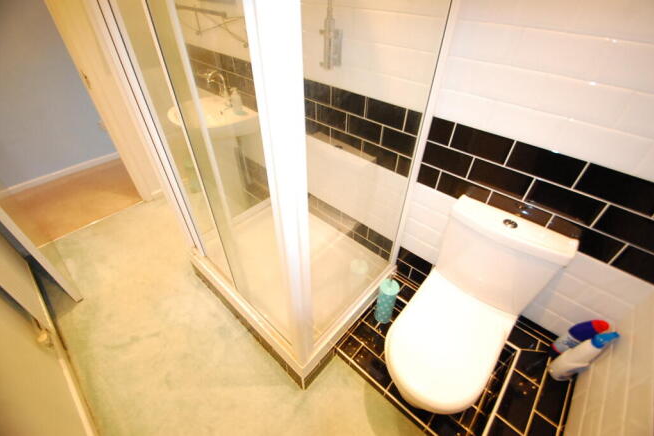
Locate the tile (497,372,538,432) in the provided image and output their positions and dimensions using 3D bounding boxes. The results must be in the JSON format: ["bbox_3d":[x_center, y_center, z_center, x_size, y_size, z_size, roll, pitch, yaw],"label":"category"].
[{"bbox_3d":[0.712,0.677,1.014,0.097,0.010,0.200,31,50,29],"label":"tile"}]

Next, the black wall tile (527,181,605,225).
[{"bbox_3d":[0.789,-0.053,0.914,0.200,0.099,0.010,31,50,29],"label":"black wall tile"}]

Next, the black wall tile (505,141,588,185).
[{"bbox_3d":[0.699,-0.172,0.876,0.200,0.100,0.010,31,49,30],"label":"black wall tile"}]

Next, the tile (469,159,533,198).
[{"bbox_3d":[0.637,-0.146,1.013,0.200,0.099,0.010,31,50,29],"label":"tile"}]

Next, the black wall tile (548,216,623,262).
[{"bbox_3d":[0.843,0.070,0.908,0.200,0.100,0.010,31,49,30],"label":"black wall tile"}]

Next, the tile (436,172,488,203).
[{"bbox_3d":[0.560,-0.117,1.127,0.200,0.099,0.010,31,50,29],"label":"tile"}]

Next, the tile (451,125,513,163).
[{"bbox_3d":[0.550,-0.263,0.975,0.200,0.100,0.010,31,49,30],"label":"tile"}]

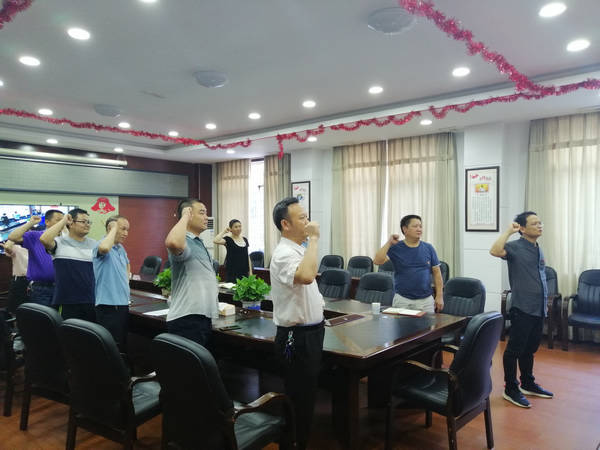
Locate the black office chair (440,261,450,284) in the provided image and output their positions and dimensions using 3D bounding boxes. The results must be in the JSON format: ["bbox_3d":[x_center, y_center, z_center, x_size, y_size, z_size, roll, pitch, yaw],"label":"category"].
[{"bbox_3d":[1.978,1.073,7.366,0.600,0.970,0.660,0,0,41],"label":"black office chair"}]

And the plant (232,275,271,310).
[{"bbox_3d":[-0.487,0.692,4.701,0.380,0.390,0.380,0,0,0],"label":"plant"}]

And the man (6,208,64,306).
[{"bbox_3d":[-2.674,0.713,4.800,0.450,1.730,0.620,0,0,32],"label":"man"}]

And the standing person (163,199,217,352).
[{"bbox_3d":[-0.742,0.712,3.200,0.360,1.740,0.540,0,0,20],"label":"standing person"}]

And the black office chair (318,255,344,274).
[{"bbox_3d":[0.470,1.057,8.722,0.600,0.980,0.630,0,0,41],"label":"black office chair"}]

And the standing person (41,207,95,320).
[{"bbox_3d":[-2.084,0.719,4.250,0.380,1.720,0.580,0,0,32],"label":"standing person"}]

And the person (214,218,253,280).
[{"bbox_3d":[-1.053,0.742,7.300,0.620,1.640,0.420,0,0,-40],"label":"person"}]

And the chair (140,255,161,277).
[{"bbox_3d":[-2.838,1.065,8.486,0.600,0.980,0.630,0,0,41],"label":"chair"}]

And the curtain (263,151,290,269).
[{"bbox_3d":[-0.501,0.002,10.019,0.793,2.980,0.160,0,0,41],"label":"curtain"}]

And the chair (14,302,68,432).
[{"bbox_3d":[-1.790,1.097,3.770,0.600,0.970,0.660,0,0,30],"label":"chair"}]

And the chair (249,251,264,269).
[{"bbox_3d":[-1.153,1.063,10.074,0.600,0.970,0.660,0,0,41],"label":"chair"}]

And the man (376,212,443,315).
[{"bbox_3d":[1.111,0.730,4.750,0.660,1.680,0.400,0,0,-34],"label":"man"}]

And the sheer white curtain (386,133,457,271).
[{"bbox_3d":[2.043,-0.011,7.980,1.290,3.040,0.150,0,0,41],"label":"sheer white curtain"}]

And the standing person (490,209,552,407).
[{"bbox_3d":[2.030,0.720,4.250,0.620,1.710,0.440,0,0,-37],"label":"standing person"}]

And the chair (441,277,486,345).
[{"bbox_3d":[1.701,1.085,5.120,0.600,0.970,0.660,0,0,41],"label":"chair"}]

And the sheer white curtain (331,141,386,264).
[{"bbox_3d":[1.085,-0.015,8.814,1.270,3.040,0.150,0,0,41],"label":"sheer white curtain"}]

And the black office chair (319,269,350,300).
[{"bbox_3d":[0.273,1.082,6.052,0.600,0.970,0.660,0,0,41],"label":"black office chair"}]

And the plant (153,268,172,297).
[{"bbox_3d":[-1.615,0.734,5.751,0.380,0.400,0.380,0,0,41],"label":"plant"}]

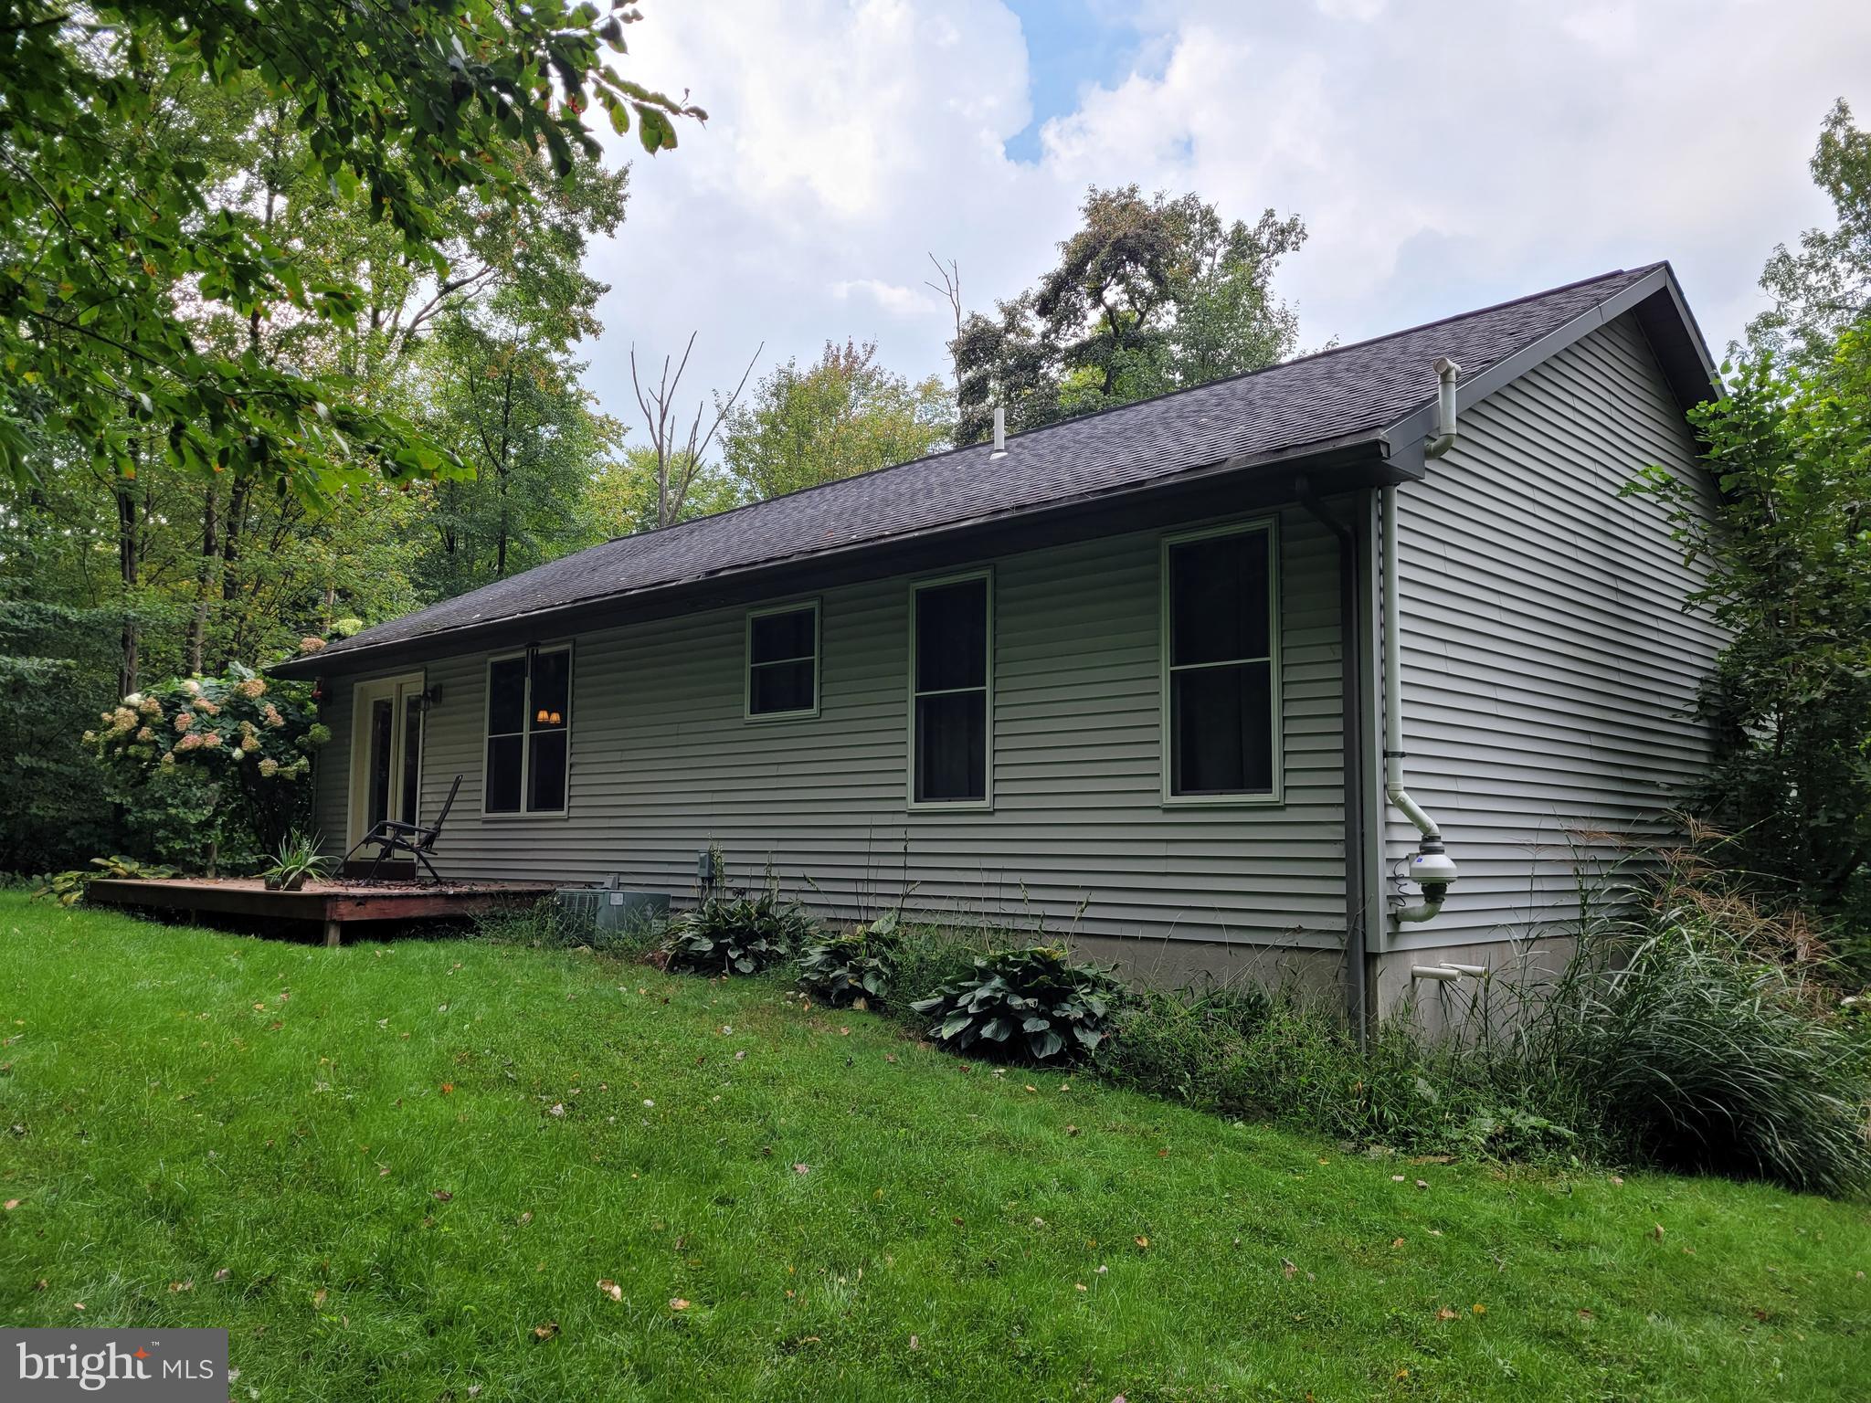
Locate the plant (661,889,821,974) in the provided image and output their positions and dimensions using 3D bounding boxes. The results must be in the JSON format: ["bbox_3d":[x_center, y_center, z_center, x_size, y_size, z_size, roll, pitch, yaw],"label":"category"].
[{"bbox_3d":[-1.465,1.739,10.550,1.100,0.580,1.000,1,-6,0],"label":"plant"}]

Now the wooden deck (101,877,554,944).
[{"bbox_3d":[-6.171,2.025,14.256,6.550,0.415,2.620,-5,-8,45],"label":"wooden deck"}]

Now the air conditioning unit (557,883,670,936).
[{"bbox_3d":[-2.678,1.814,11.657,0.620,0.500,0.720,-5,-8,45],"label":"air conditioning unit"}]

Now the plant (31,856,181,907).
[{"bbox_3d":[-9.326,2.013,15.800,1.400,0.520,1.300,-5,-8,45],"label":"plant"}]

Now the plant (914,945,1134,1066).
[{"bbox_3d":[0.475,1.708,7.950,1.180,0.580,1.100,1,-6,0],"label":"plant"}]

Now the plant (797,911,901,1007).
[{"bbox_3d":[-0.585,1.730,9.450,0.700,0.560,0.680,1,-6,0],"label":"plant"}]

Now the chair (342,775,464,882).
[{"bbox_3d":[-5.337,1.274,14.000,1.100,1.100,0.660,3,-6,-20],"label":"chair"}]

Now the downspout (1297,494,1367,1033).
[{"bbox_3d":[2.127,0.326,7.613,0.080,3.070,0.510,-5,-8,45],"label":"downspout"}]

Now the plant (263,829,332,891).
[{"bbox_3d":[-5.552,1.386,12.200,0.600,0.520,0.570,-5,-8,45],"label":"plant"}]

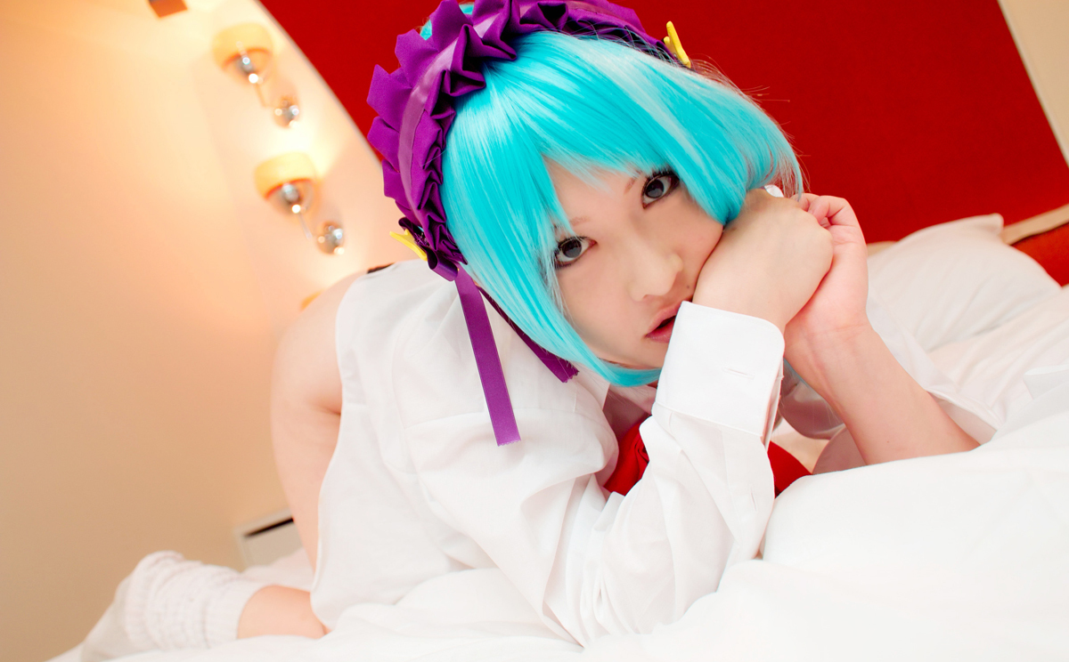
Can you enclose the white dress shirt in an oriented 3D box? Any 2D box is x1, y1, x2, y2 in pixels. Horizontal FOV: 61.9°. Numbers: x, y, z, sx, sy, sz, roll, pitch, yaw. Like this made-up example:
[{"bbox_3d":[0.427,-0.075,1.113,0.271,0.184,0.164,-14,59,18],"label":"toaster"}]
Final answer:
[{"bbox_3d":[0.042,0.016,0.822,0.530,0.370,0.640,-19,-4,-23],"label":"white dress shirt"}]

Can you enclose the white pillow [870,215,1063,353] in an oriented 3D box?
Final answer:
[{"bbox_3d":[0.620,-0.060,1.430,0.500,0.170,0.380,-21,-4,14],"label":"white pillow"}]

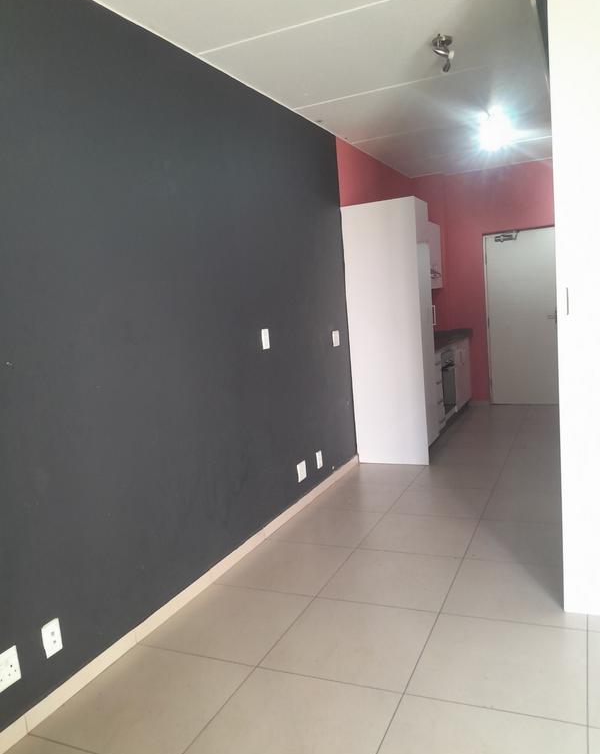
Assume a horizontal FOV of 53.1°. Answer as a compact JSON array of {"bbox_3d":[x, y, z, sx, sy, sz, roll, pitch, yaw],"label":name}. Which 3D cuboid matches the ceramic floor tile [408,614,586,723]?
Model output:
[{"bbox_3d":[0.770,1.099,2.297,0.590,0.010,0.590,-2,7,25],"label":"ceramic floor tile"}]

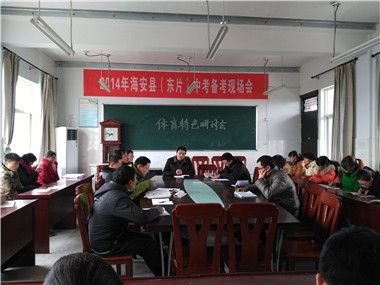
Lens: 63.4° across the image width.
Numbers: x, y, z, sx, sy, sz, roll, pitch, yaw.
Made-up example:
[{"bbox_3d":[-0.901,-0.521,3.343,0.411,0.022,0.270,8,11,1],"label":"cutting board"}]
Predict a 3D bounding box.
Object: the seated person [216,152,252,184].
[{"bbox_3d":[0.790,0.803,5.600,0.750,1.260,0.550,0,0,-21],"label":"seated person"}]

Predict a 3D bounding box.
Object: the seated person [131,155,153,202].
[{"bbox_3d":[-0.620,0.820,3.850,0.750,1.250,0.520,0,0,5],"label":"seated person"}]

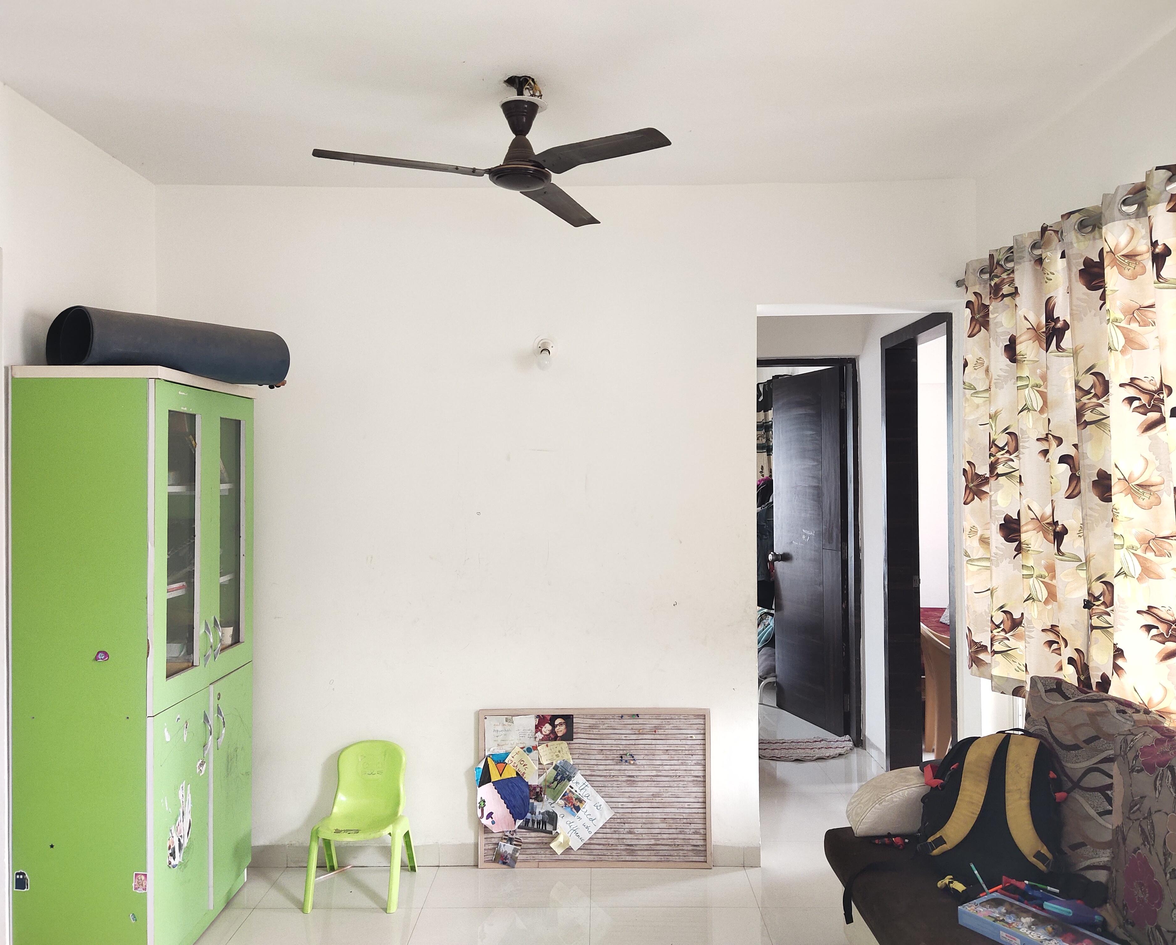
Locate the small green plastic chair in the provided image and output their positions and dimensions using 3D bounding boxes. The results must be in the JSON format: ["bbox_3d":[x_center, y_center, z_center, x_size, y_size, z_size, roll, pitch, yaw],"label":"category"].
[{"bbox_3d":[-0.837,1.294,3.115,0.345,0.524,0.340,0,0,1],"label":"small green plastic chair"}]

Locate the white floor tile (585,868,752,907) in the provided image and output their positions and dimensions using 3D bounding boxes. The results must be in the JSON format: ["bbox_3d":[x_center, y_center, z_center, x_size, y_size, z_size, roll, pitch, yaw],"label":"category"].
[{"bbox_3d":[0.313,1.556,3.137,0.600,0.010,0.305,0,0,1],"label":"white floor tile"}]

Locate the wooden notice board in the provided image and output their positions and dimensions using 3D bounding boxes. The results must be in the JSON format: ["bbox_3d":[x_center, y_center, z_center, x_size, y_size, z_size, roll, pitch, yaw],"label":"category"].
[{"bbox_3d":[0.030,1.241,3.279,0.915,0.622,0.022,0,-1,1],"label":"wooden notice board"}]

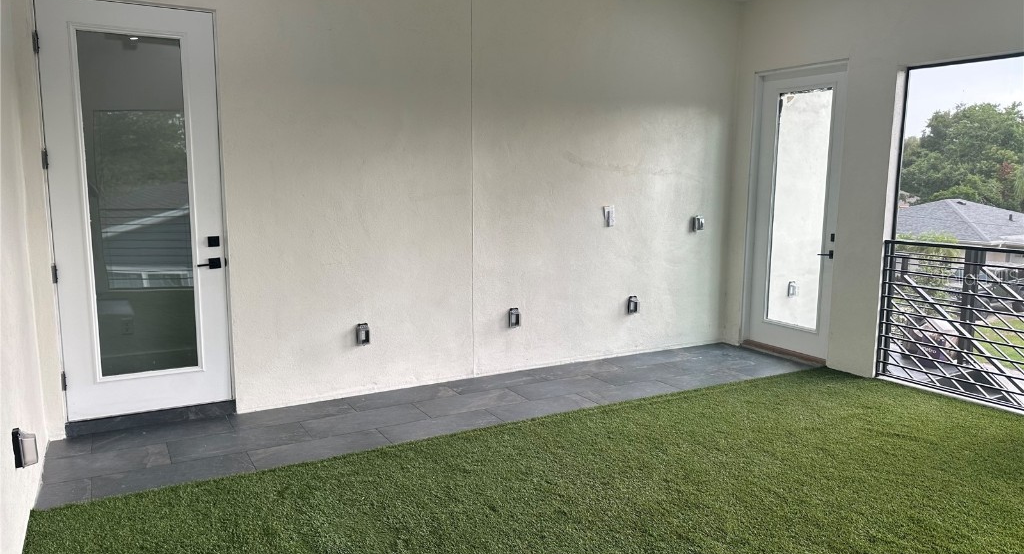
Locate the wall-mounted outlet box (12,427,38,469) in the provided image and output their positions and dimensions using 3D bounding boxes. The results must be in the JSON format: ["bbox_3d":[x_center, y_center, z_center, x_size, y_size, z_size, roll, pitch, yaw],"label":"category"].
[{"bbox_3d":[-1.973,0.687,2.886,0.073,0.142,0.090,-4,9,-30],"label":"wall-mounted outlet box"}]

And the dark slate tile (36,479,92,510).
[{"bbox_3d":[-2.172,1.065,3.449,0.225,0.013,0.320,-4,9,-30],"label":"dark slate tile"}]

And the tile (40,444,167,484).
[{"bbox_3d":[-2.193,1.013,3.860,0.588,0.012,0.375,-4,9,-30],"label":"tile"}]

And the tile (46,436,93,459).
[{"bbox_3d":[-2.534,0.980,4.072,0.211,0.012,0.328,-4,9,-30],"label":"tile"}]

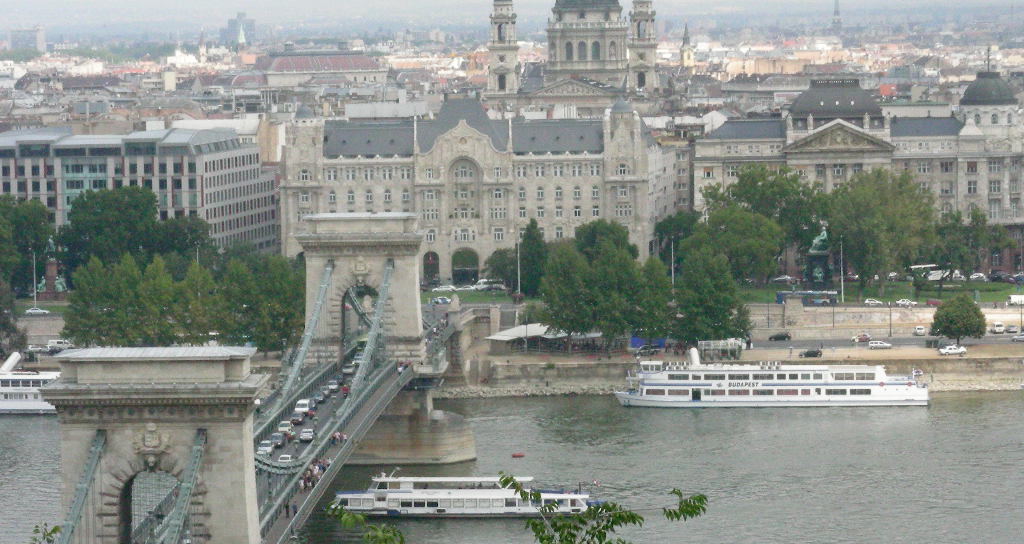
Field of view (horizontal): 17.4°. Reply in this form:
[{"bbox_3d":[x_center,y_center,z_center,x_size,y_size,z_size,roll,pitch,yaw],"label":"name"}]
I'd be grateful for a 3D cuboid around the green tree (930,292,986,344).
[{"bbox_3d":[80.620,8.560,603.580,9.890,9.390,9.890,-1,4,0],"label":"green tree"}]

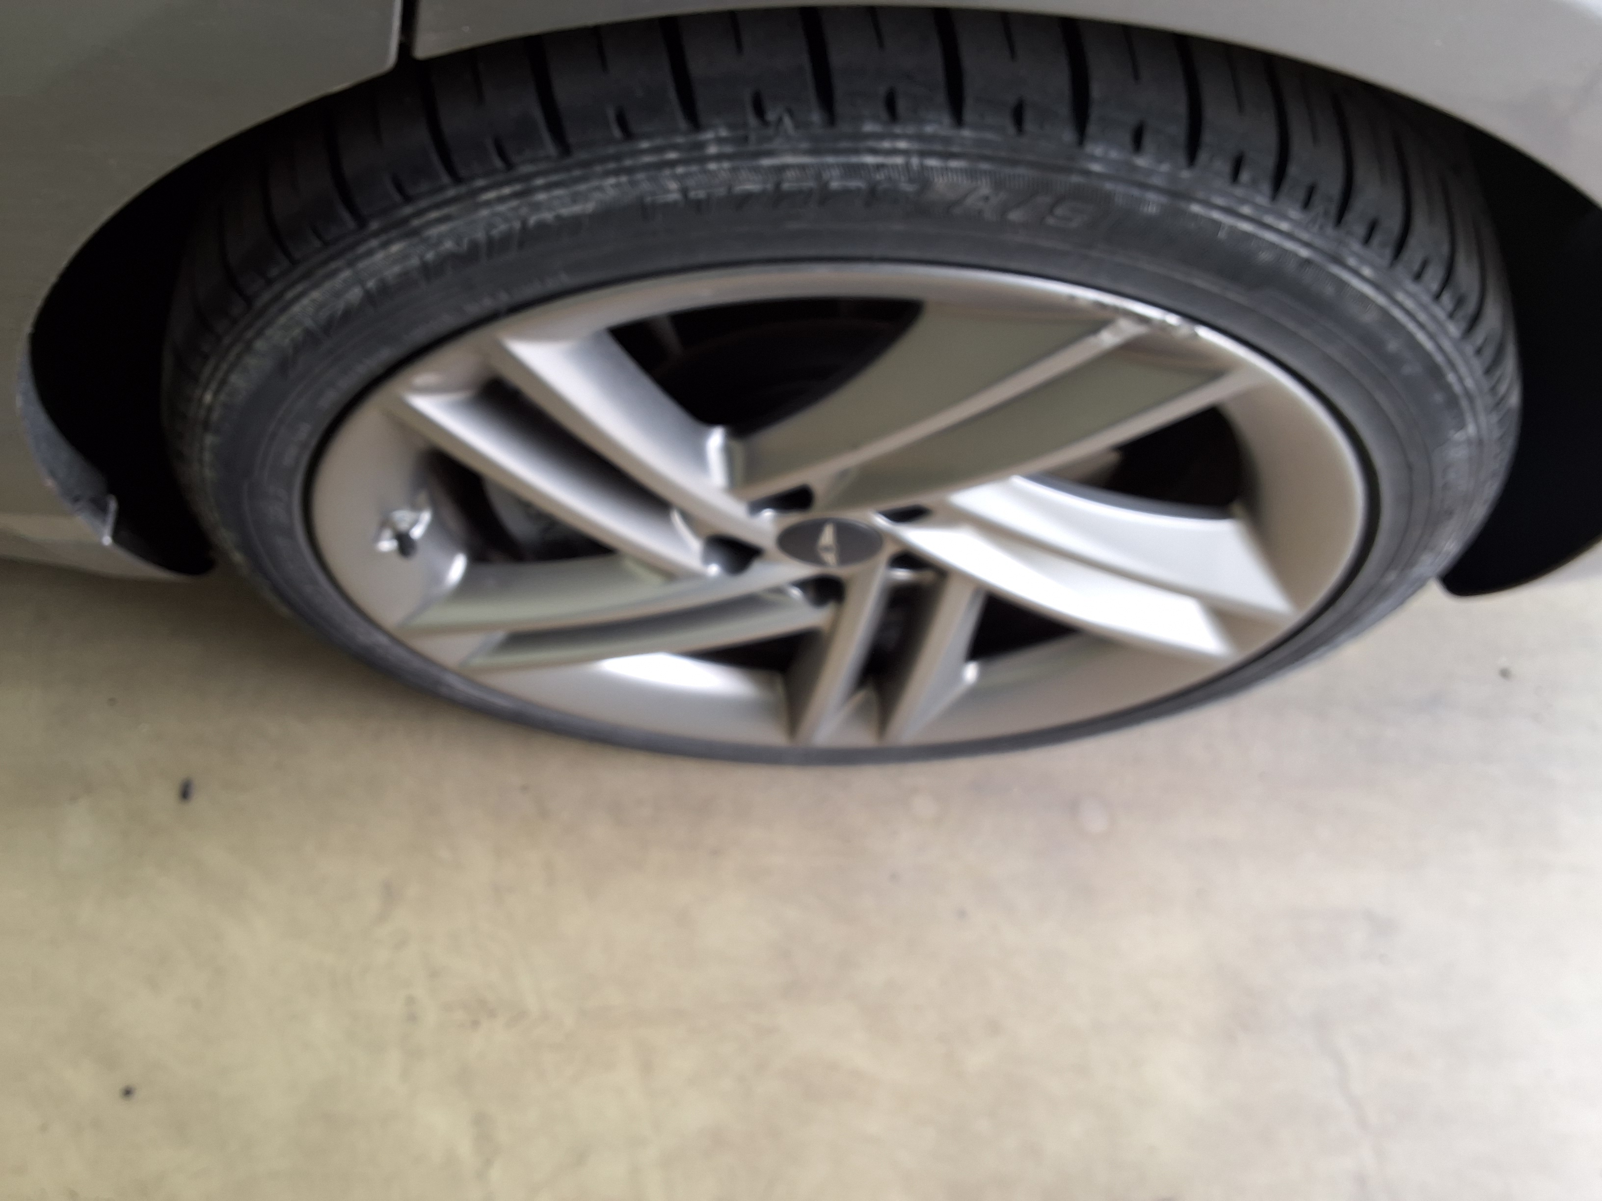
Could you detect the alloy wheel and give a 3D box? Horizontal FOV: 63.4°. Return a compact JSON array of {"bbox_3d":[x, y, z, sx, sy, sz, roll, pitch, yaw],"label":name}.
[{"bbox_3d":[0.019,-0.100,0.731,0.522,0.522,0.210,0,65,0],"label":"alloy wheel"}]

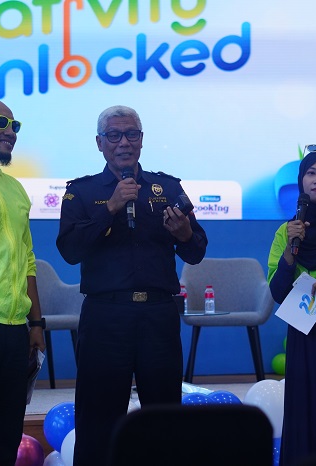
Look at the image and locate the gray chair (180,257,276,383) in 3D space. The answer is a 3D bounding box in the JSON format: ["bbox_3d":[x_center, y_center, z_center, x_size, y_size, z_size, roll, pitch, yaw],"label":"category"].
[{"bbox_3d":[0.434,0.556,9.100,0.600,0.820,0.590,0,-1,-5],"label":"gray chair"}]

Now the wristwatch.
[{"bbox_3d":[-0.439,0.331,5.320,0.063,0.040,0.065,0,-1,2],"label":"wristwatch"}]

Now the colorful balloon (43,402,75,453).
[{"bbox_3d":[-0.451,0.974,7.300,0.245,0.250,0.245,0,-1,0],"label":"colorful balloon"}]

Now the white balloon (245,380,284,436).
[{"bbox_3d":[0.559,0.861,7.150,0.275,0.290,0.275,0,-1,0],"label":"white balloon"}]

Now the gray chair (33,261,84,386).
[{"bbox_3d":[-0.731,0.549,8.700,0.600,0.820,0.590,0,-1,-25],"label":"gray chair"}]

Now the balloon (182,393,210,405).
[{"bbox_3d":[0.197,0.905,7.250,0.210,0.220,0.210,0,-1,0],"label":"balloon"}]

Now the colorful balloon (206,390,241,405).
[{"bbox_3d":[0.333,0.888,7.250,0.210,0.220,0.210,0,-1,0],"label":"colorful balloon"}]

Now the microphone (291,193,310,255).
[{"bbox_3d":[0.553,-0.035,5.680,0.050,0.257,0.050,8,-19,2],"label":"microphone"}]

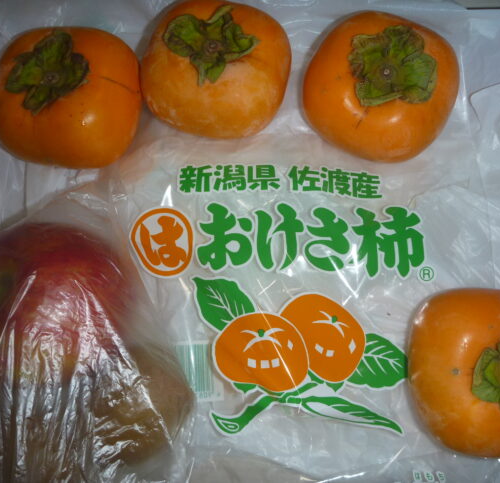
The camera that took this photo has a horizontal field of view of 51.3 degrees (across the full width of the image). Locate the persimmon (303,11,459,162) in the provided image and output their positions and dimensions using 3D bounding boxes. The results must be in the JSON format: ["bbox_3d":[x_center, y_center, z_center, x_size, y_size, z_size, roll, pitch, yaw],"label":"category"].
[{"bbox_3d":[0.068,-0.080,0.273,0.075,0.050,0.075,0,78,0],"label":"persimmon"}]

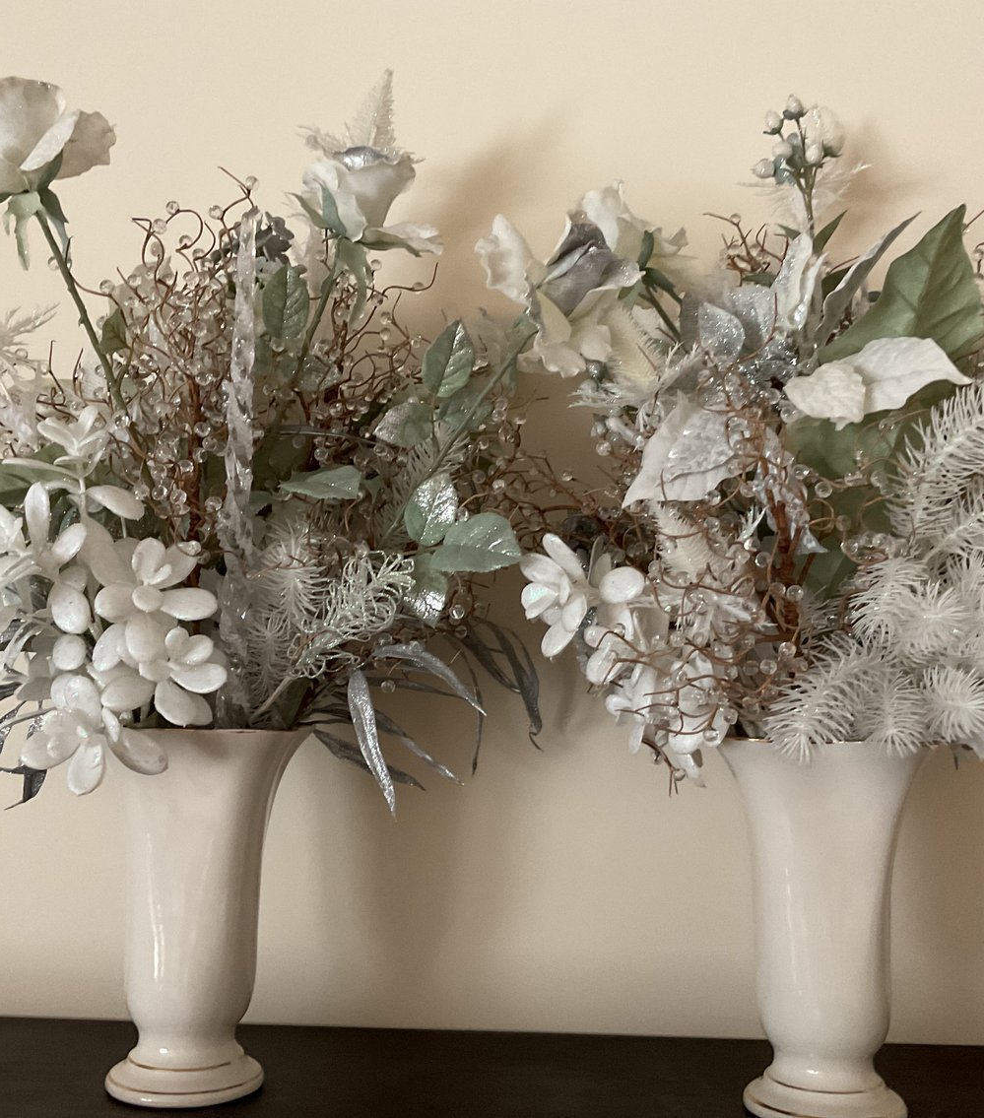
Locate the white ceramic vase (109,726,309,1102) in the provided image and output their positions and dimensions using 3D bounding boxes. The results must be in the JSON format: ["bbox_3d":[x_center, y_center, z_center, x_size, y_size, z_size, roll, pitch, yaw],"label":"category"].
[{"bbox_3d":[-0.168,0.193,0.700,0.114,0.199,0.114,1,-6,3],"label":"white ceramic vase"}]

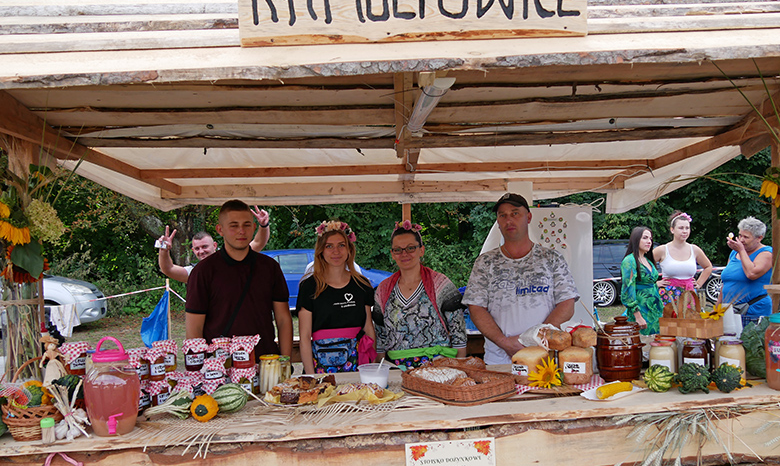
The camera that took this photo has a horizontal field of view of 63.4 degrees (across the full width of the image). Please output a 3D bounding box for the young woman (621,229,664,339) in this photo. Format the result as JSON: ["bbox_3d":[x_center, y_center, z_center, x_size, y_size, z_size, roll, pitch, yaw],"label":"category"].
[{"bbox_3d":[2.254,0.751,5.610,0.430,1.610,0.290,-3,1,-41],"label":"young woman"}]

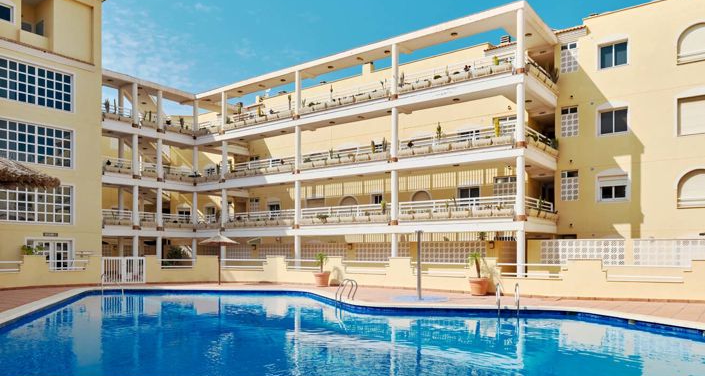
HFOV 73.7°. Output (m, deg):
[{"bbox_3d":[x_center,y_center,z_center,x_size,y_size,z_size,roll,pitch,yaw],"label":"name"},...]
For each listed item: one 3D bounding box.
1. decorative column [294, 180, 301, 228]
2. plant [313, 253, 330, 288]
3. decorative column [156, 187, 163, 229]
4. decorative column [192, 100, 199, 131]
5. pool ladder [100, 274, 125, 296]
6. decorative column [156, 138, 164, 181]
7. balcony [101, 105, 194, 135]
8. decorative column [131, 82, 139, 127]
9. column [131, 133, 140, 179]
[{"bbox_3d":[-2.937,0.855,25.102,0.350,2.617,0.350,0,-7,0],"label":"decorative column"},{"bbox_3d":[-1.150,3.052,17.600,0.670,1.320,0.660,0,-3,0],"label":"plant"},{"bbox_3d":[-11.517,1.223,28.047,0.350,2.506,0.350,-4,-8,34],"label":"decorative column"},{"bbox_3d":[-9.535,-4.260,28.600,0.340,2.300,0.340,-3,-4,44],"label":"decorative column"},{"bbox_3d":[-9.804,3.942,19.200,0.720,0.870,0.580,1,-4,-12],"label":"pool ladder"},{"bbox_3d":[-11.478,-1.704,28.097,0.350,2.630,0.350,-4,-8,34],"label":"decorative column"},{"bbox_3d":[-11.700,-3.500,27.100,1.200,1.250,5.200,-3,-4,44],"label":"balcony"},{"bbox_3d":[-11.923,-4.556,25.800,0.360,2.450,0.360,-3,-4,44],"label":"decorative column"},{"bbox_3d":[-12.422,-1.803,26.904,0.350,2.633,0.350,-4,-8,34],"label":"column"}]

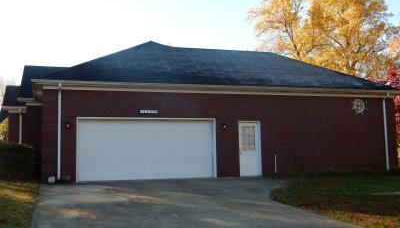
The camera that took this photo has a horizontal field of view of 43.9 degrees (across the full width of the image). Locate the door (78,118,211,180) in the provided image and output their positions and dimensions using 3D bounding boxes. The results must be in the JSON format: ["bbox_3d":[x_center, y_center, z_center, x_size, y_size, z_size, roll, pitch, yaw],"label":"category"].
[{"bbox_3d":[-1.771,1.231,17.502,5.000,2.170,0.150,1,-6,-18],"label":"door"}]

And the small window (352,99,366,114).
[{"bbox_3d":[6.524,-0.312,20.377,0.610,0.630,0.100,1,-6,-18],"label":"small window"}]

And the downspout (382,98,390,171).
[{"bbox_3d":[7.732,0.839,20.602,0.100,2.990,0.100,1,-6,-18],"label":"downspout"}]

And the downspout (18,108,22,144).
[{"bbox_3d":[-8.439,1.348,23.383,0.100,3.200,0.100,1,-6,-18],"label":"downspout"}]

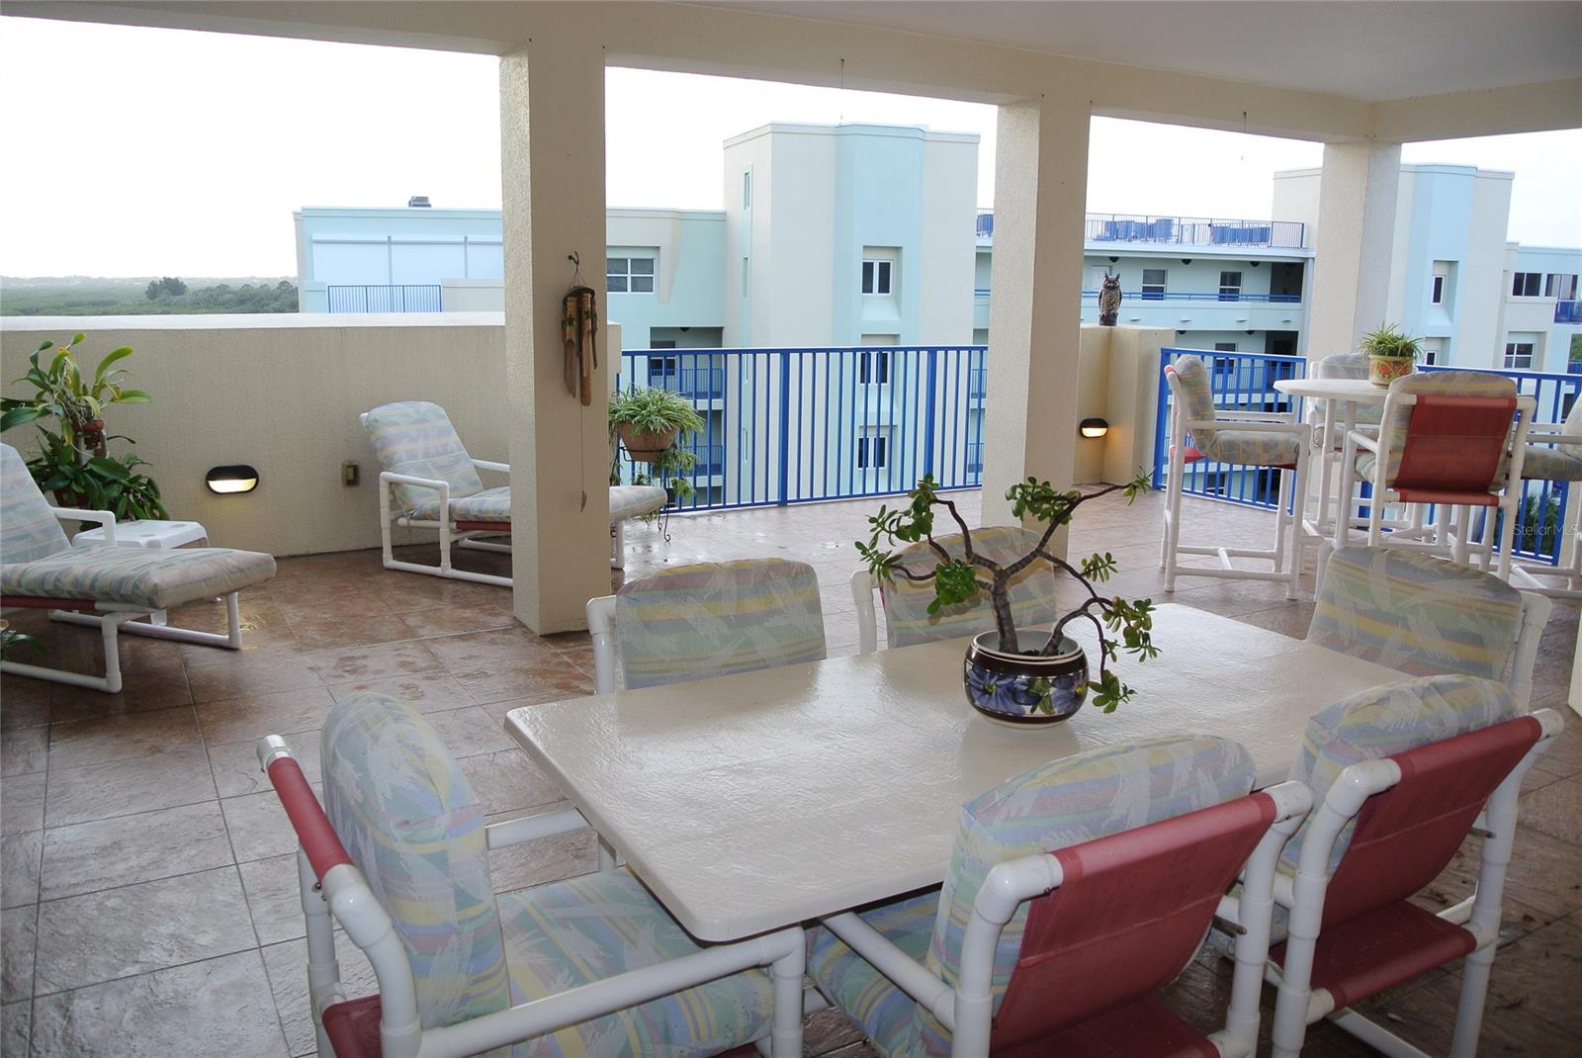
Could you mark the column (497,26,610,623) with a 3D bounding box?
[{"bbox_3d":[-1.014,-0.767,5.135,0.335,2.430,0.335,-6,13,-30],"label":"column"}]

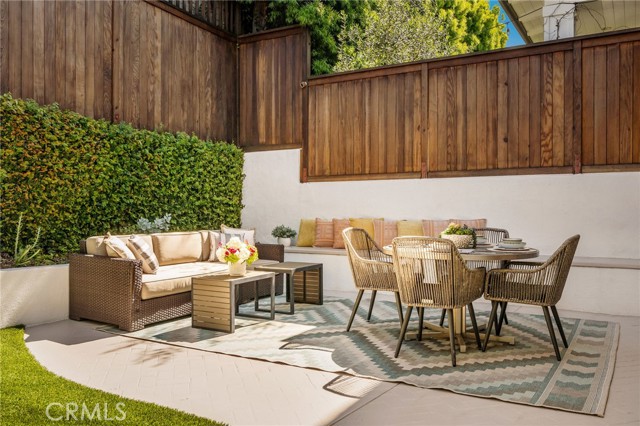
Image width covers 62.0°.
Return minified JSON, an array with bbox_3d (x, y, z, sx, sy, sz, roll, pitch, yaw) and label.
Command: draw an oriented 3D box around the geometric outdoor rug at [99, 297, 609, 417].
[{"bbox_3d":[0.376,1.010,4.761,3.948,0.012,2.472,0,1,31],"label":"geometric outdoor rug"}]

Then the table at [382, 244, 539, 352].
[{"bbox_3d":[1.177,0.666,4.475,1.299,0.727,1.299,0,0,31],"label":"table"}]

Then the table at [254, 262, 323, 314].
[{"bbox_3d":[-0.314,0.787,5.693,0.460,0.449,0.599,0,1,31],"label":"table"}]

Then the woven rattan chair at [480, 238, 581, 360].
[{"bbox_3d":[1.612,0.592,4.036,0.647,0.880,0.583,0,0,35],"label":"woven rattan chair"}]

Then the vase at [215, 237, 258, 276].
[{"bbox_3d":[-0.773,0.405,5.032,0.398,0.360,0.382,0,0,0],"label":"vase"}]

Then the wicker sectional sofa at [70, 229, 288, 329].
[{"bbox_3d":[-1.452,0.624,5.883,0.975,0.806,2.279,0,0,31],"label":"wicker sectional sofa"}]

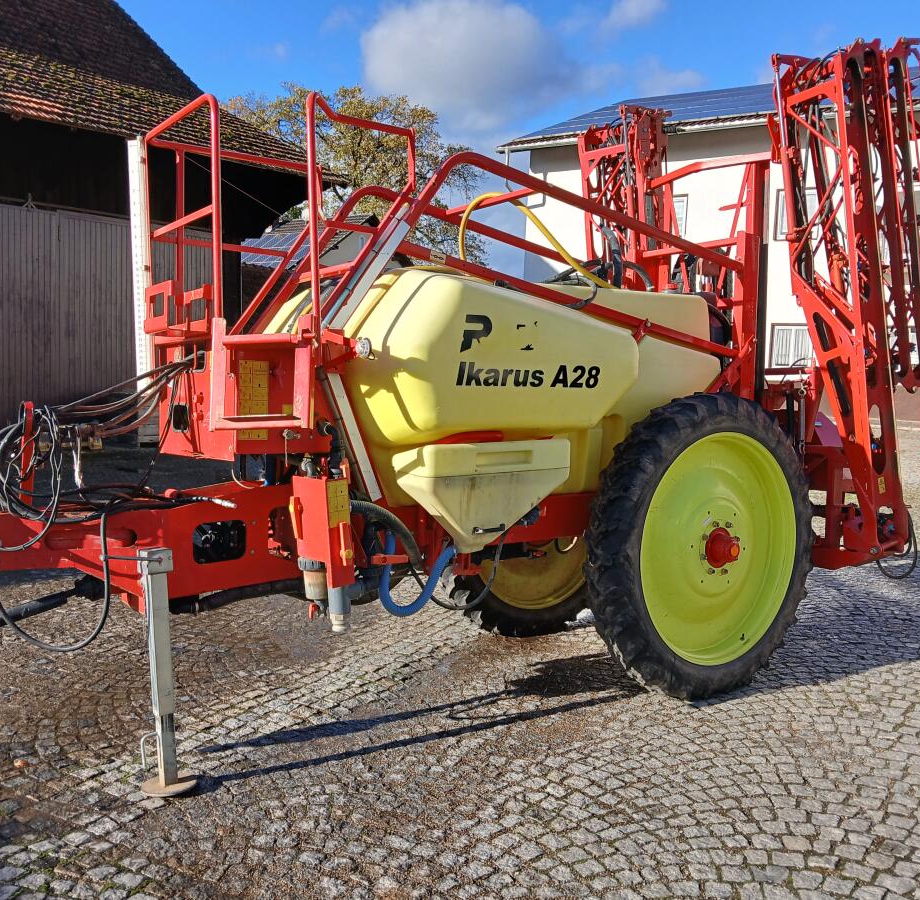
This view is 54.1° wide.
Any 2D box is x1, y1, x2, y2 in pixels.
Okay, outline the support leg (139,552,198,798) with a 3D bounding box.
[{"bbox_3d":[-1.214,0.898,3.672,0.225,0.985,0.225,-5,5,-34],"label":"support leg"}]

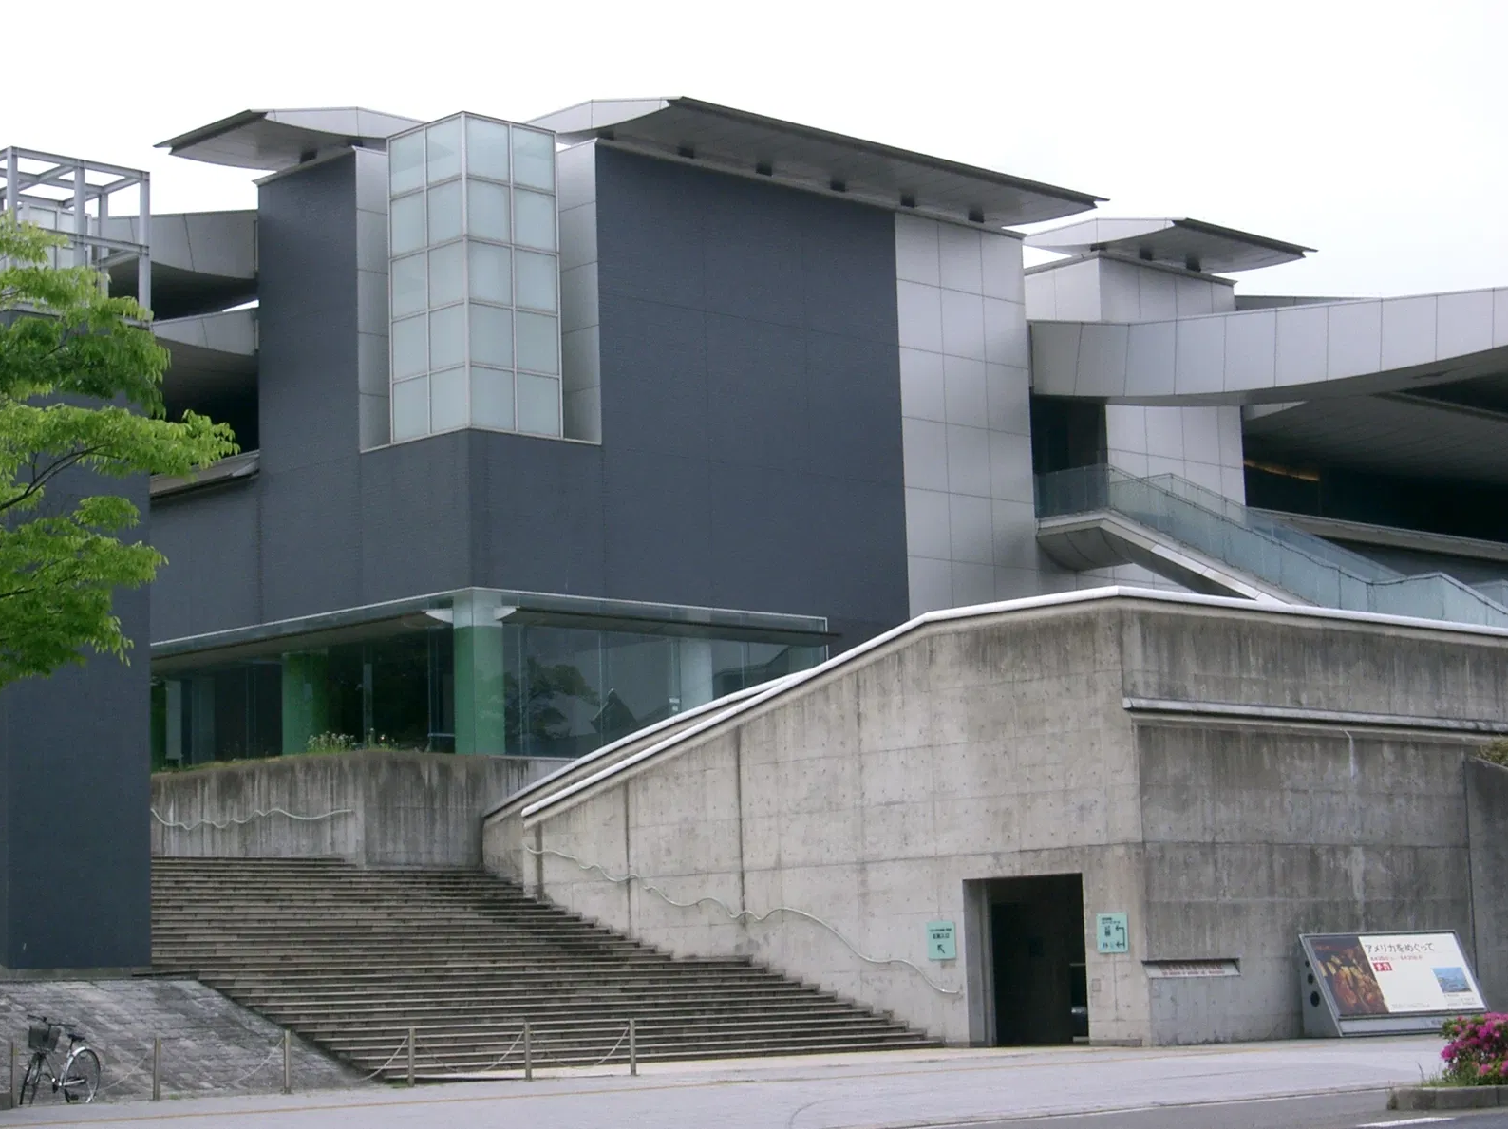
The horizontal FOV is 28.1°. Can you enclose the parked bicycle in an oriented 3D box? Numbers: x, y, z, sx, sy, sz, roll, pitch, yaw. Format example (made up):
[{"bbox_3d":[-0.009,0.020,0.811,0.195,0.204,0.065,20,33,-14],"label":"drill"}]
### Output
[{"bbox_3d":[-8.511,6.065,36.900,0.580,1.060,1.720,-5,-9,26],"label":"parked bicycle"}]

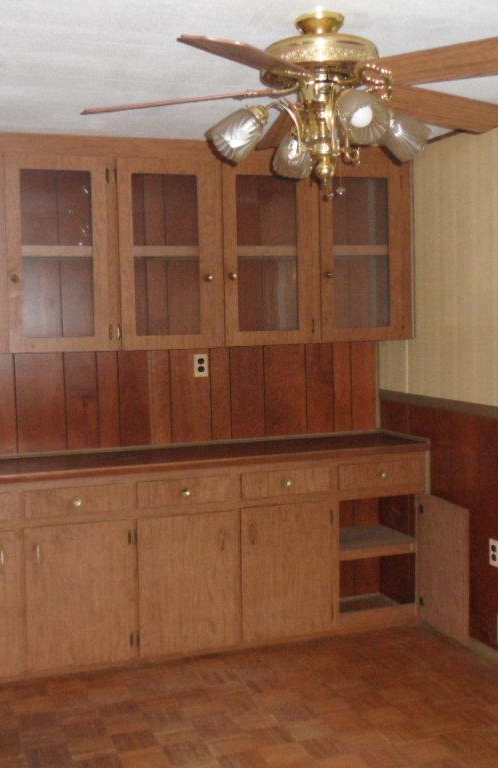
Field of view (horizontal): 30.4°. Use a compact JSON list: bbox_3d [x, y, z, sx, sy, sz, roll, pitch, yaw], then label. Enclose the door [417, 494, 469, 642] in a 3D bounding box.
[{"bbox_3d":[0.933,0.862,4.329,0.021,0.614,0.421,-3,4,-19],"label":"door"}]

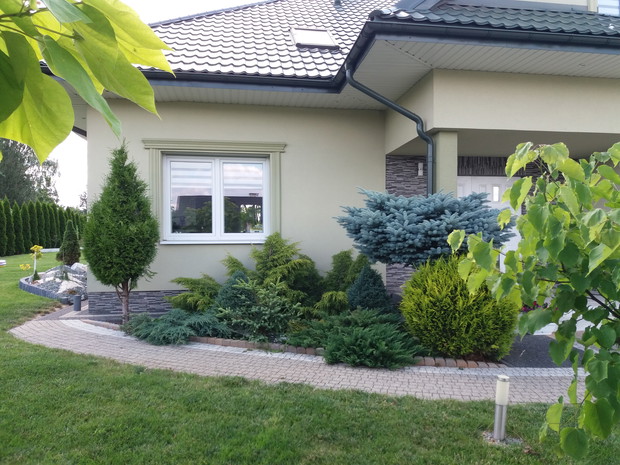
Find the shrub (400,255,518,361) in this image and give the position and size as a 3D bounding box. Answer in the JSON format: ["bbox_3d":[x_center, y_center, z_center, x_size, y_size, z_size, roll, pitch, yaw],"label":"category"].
[{"bbox_3d":[1.774,0.825,5.950,1.360,1.220,1.300,0,-1,-9],"label":"shrub"}]

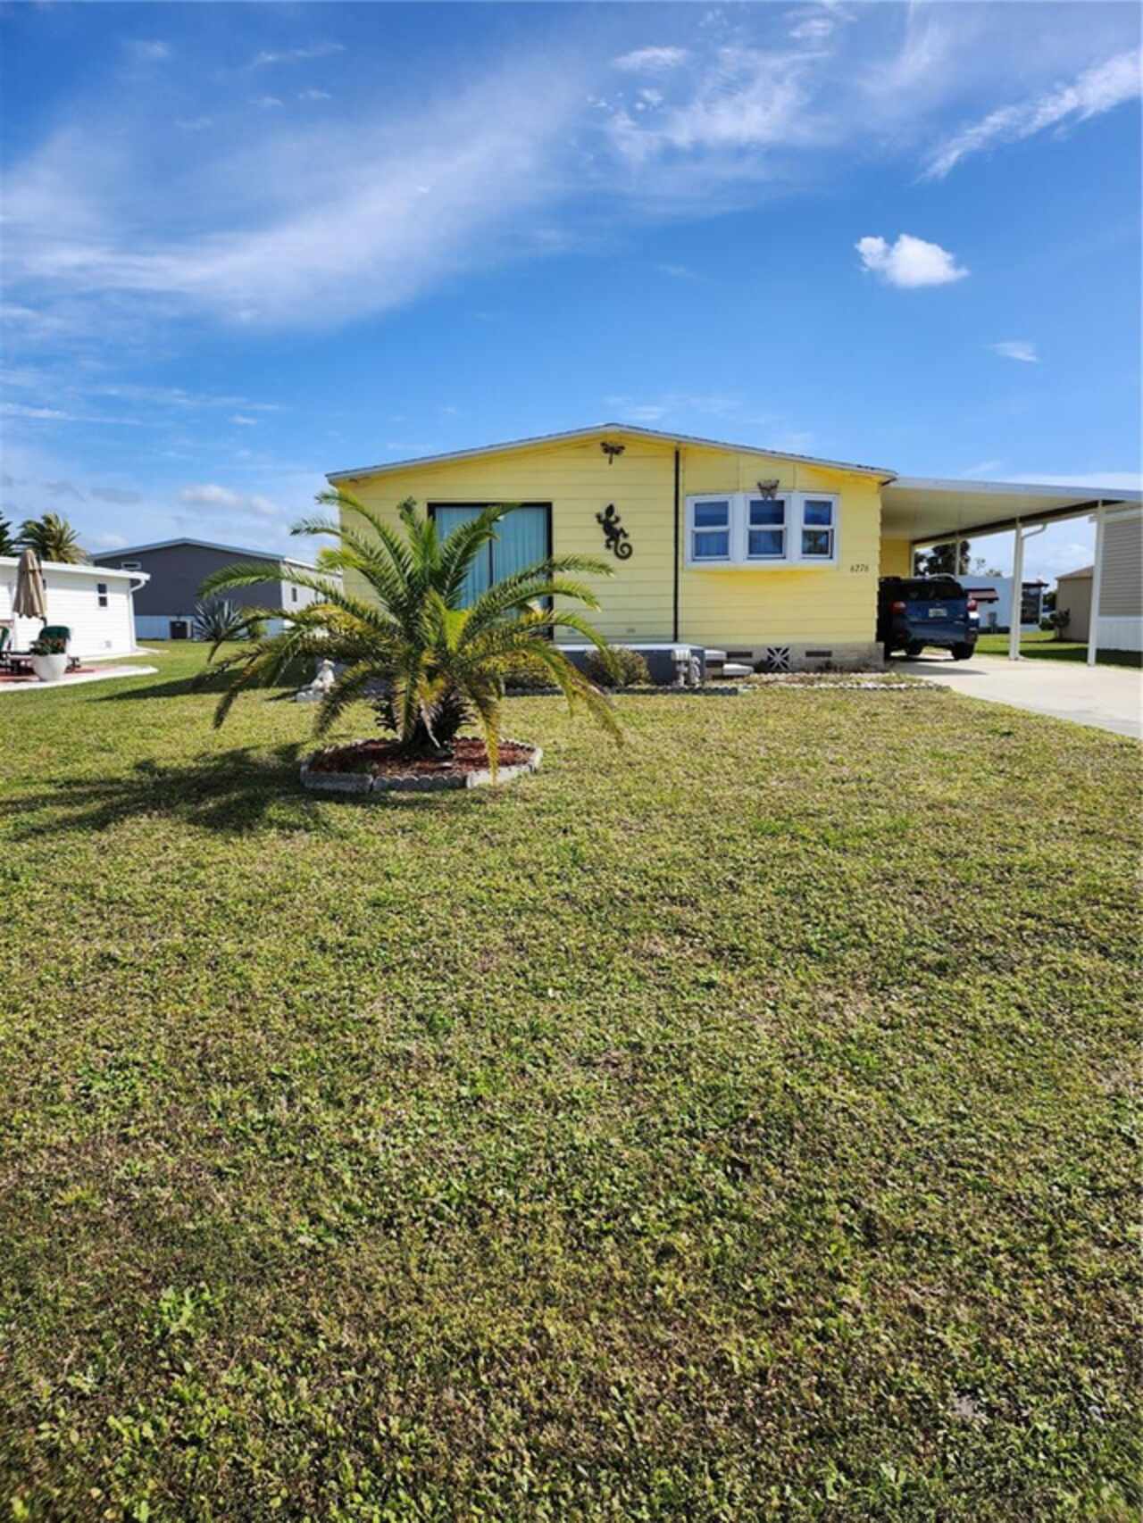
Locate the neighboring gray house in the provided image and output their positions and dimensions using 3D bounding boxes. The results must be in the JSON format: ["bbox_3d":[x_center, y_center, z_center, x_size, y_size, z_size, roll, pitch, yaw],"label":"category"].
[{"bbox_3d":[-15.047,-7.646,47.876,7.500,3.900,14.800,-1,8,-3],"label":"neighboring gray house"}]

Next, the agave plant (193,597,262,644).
[{"bbox_3d":[-13.392,-5.462,40.635,2.350,1.700,2.350,0,8,0],"label":"agave plant"}]

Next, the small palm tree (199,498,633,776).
[{"bbox_3d":[-1.143,-0.931,7.544,2.900,1.980,2.900,-1,8,-3],"label":"small palm tree"}]

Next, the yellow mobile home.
[{"bbox_3d":[2.207,-4.017,22.107,12.100,3.560,13.600,-1,8,-3],"label":"yellow mobile home"}]

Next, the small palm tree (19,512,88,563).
[{"bbox_3d":[-21.170,-7.622,43.306,3.000,5.200,3.000,-1,8,-3],"label":"small palm tree"}]

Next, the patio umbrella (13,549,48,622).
[{"bbox_3d":[-9.908,-2.825,19.298,0.650,2.150,0.600,-1,8,-3],"label":"patio umbrella"}]

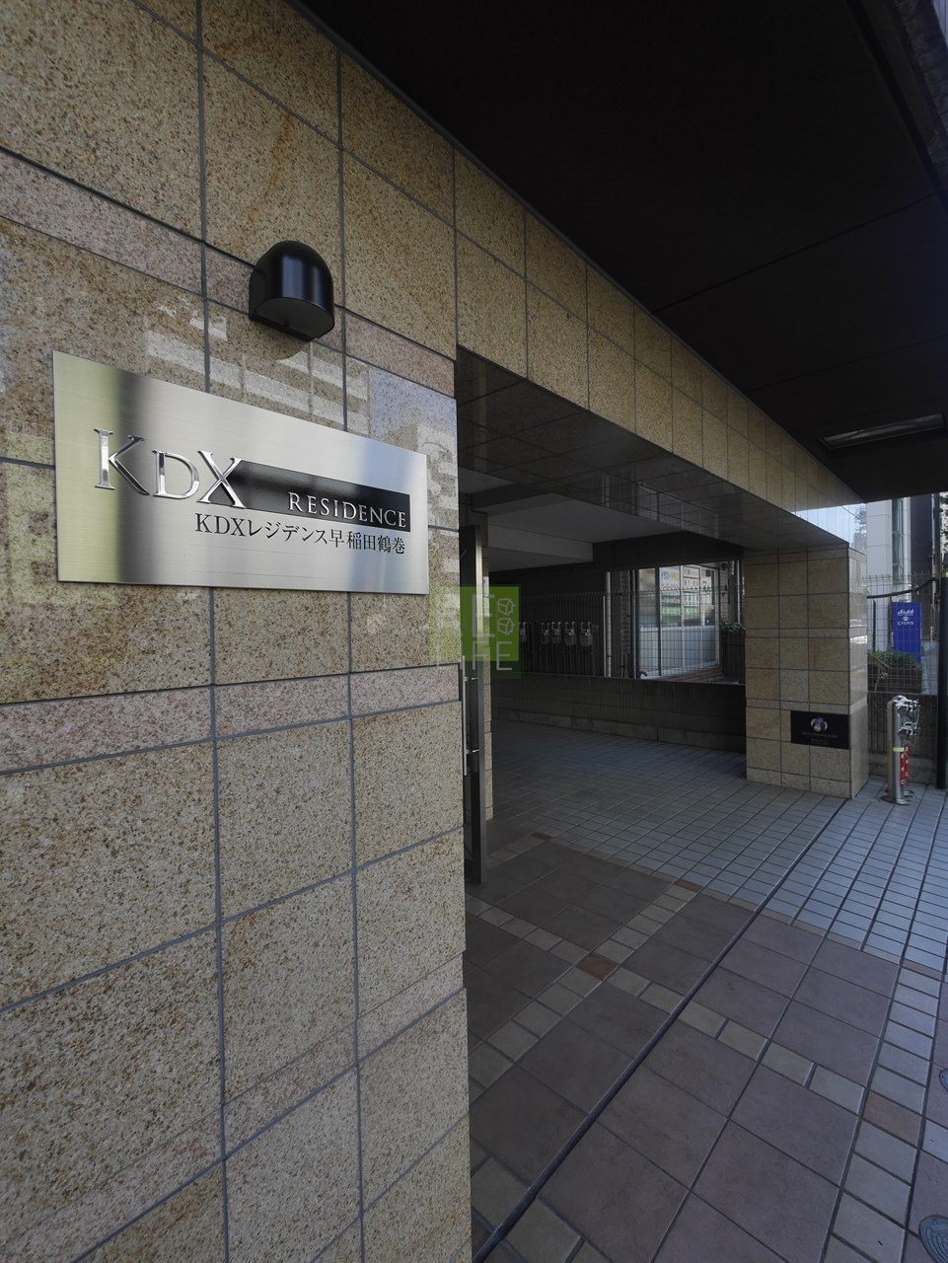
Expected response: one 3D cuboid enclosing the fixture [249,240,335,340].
[{"bbox_3d":[-0.293,-0.592,0.961,0.112,0.155,0.121,0,1,42],"label":"fixture"}]

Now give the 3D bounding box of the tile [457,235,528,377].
[{"bbox_3d":[0.039,-0.788,1.442,0.028,0.252,0.266,-1,1,42],"label":"tile"}]

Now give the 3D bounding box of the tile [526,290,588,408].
[{"bbox_3d":[0.232,-0.790,1.656,0.030,0.253,0.310,0,1,42],"label":"tile"}]

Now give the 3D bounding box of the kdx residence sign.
[{"bbox_3d":[-0.318,-0.221,1.003,0.015,0.296,0.664,0,1,42],"label":"kdx residence sign"}]

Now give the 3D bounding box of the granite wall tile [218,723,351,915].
[{"bbox_3d":[-0.326,0.311,1.020,0.028,0.286,0.254,-1,1,42],"label":"granite wall tile"}]

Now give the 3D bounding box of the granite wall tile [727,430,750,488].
[{"bbox_3d":[1.261,-0.821,2.808,0.028,0.252,0.304,-1,1,42],"label":"granite wall tile"}]

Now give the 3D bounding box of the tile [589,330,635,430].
[{"bbox_3d":[0.437,-0.799,1.887,0.028,0.252,0.304,-1,1,42],"label":"tile"}]

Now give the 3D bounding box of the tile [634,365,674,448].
[{"bbox_3d":[0.643,-0.801,2.116,0.030,0.253,0.302,0,1,42],"label":"tile"}]

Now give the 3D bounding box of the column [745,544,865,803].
[{"bbox_3d":[3.164,0.333,5.560,0.871,2.178,0.821,0,1,42],"label":"column"}]

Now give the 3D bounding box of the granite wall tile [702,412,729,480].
[{"bbox_3d":[1.055,-0.816,2.578,0.028,0.252,0.304,-1,1,42],"label":"granite wall tile"}]

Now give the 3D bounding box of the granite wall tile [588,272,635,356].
[{"bbox_3d":[0.433,-1.018,1.885,0.028,0.177,0.304,-1,1,42],"label":"granite wall tile"}]

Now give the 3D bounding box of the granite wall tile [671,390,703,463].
[{"bbox_3d":[0.848,-0.807,2.346,0.030,0.253,0.303,0,1,42],"label":"granite wall tile"}]

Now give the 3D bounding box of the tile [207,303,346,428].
[{"bbox_3d":[-0.338,-0.369,1.015,0.030,0.293,0.253,0,1,42],"label":"tile"}]

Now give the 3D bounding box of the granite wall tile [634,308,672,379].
[{"bbox_3d":[0.639,-1.024,2.116,0.028,0.177,0.304,-1,1,42],"label":"granite wall tile"}]

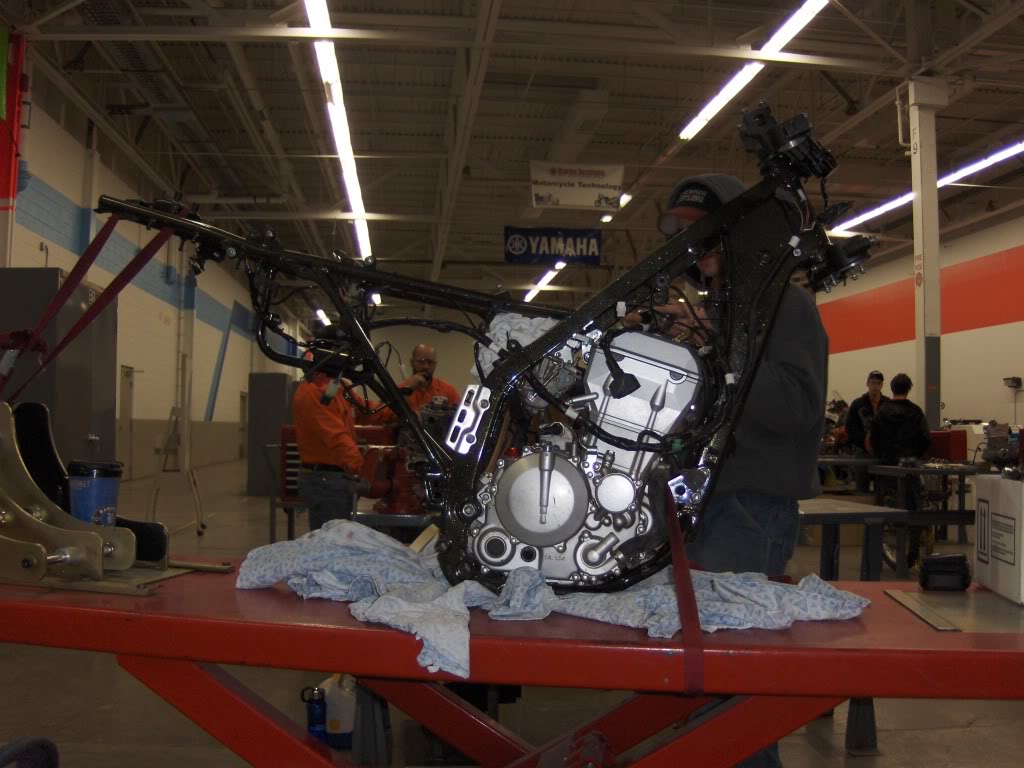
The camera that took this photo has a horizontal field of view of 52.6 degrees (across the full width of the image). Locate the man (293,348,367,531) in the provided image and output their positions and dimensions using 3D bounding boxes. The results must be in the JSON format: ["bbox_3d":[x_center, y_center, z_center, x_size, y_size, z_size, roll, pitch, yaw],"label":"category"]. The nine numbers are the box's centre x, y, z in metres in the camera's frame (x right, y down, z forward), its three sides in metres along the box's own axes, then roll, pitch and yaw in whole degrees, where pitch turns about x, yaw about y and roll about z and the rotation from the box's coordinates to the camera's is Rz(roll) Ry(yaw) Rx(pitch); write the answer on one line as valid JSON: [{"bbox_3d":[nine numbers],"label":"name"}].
[{"bbox_3d":[-0.960,0.583,5.482,0.520,1.775,0.520,1,-2,-15],"label":"man"}]

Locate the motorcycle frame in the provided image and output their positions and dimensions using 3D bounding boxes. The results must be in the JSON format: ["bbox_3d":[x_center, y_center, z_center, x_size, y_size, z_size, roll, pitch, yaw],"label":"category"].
[{"bbox_3d":[-0.100,-0.045,1.773,1.340,0.770,0.360,0,-2,12],"label":"motorcycle frame"}]

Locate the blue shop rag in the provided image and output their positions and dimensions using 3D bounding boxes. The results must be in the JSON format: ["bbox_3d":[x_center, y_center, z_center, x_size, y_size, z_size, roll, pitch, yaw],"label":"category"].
[{"bbox_3d":[0.040,0.337,1.678,1.100,0.170,0.480,0,-2,12],"label":"blue shop rag"}]

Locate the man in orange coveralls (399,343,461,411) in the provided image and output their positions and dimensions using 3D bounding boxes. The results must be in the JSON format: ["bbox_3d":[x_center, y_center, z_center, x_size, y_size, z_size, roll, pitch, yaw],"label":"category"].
[{"bbox_3d":[-0.545,0.637,6.881,0.520,1.775,0.400,0,-2,8],"label":"man in orange coveralls"}]

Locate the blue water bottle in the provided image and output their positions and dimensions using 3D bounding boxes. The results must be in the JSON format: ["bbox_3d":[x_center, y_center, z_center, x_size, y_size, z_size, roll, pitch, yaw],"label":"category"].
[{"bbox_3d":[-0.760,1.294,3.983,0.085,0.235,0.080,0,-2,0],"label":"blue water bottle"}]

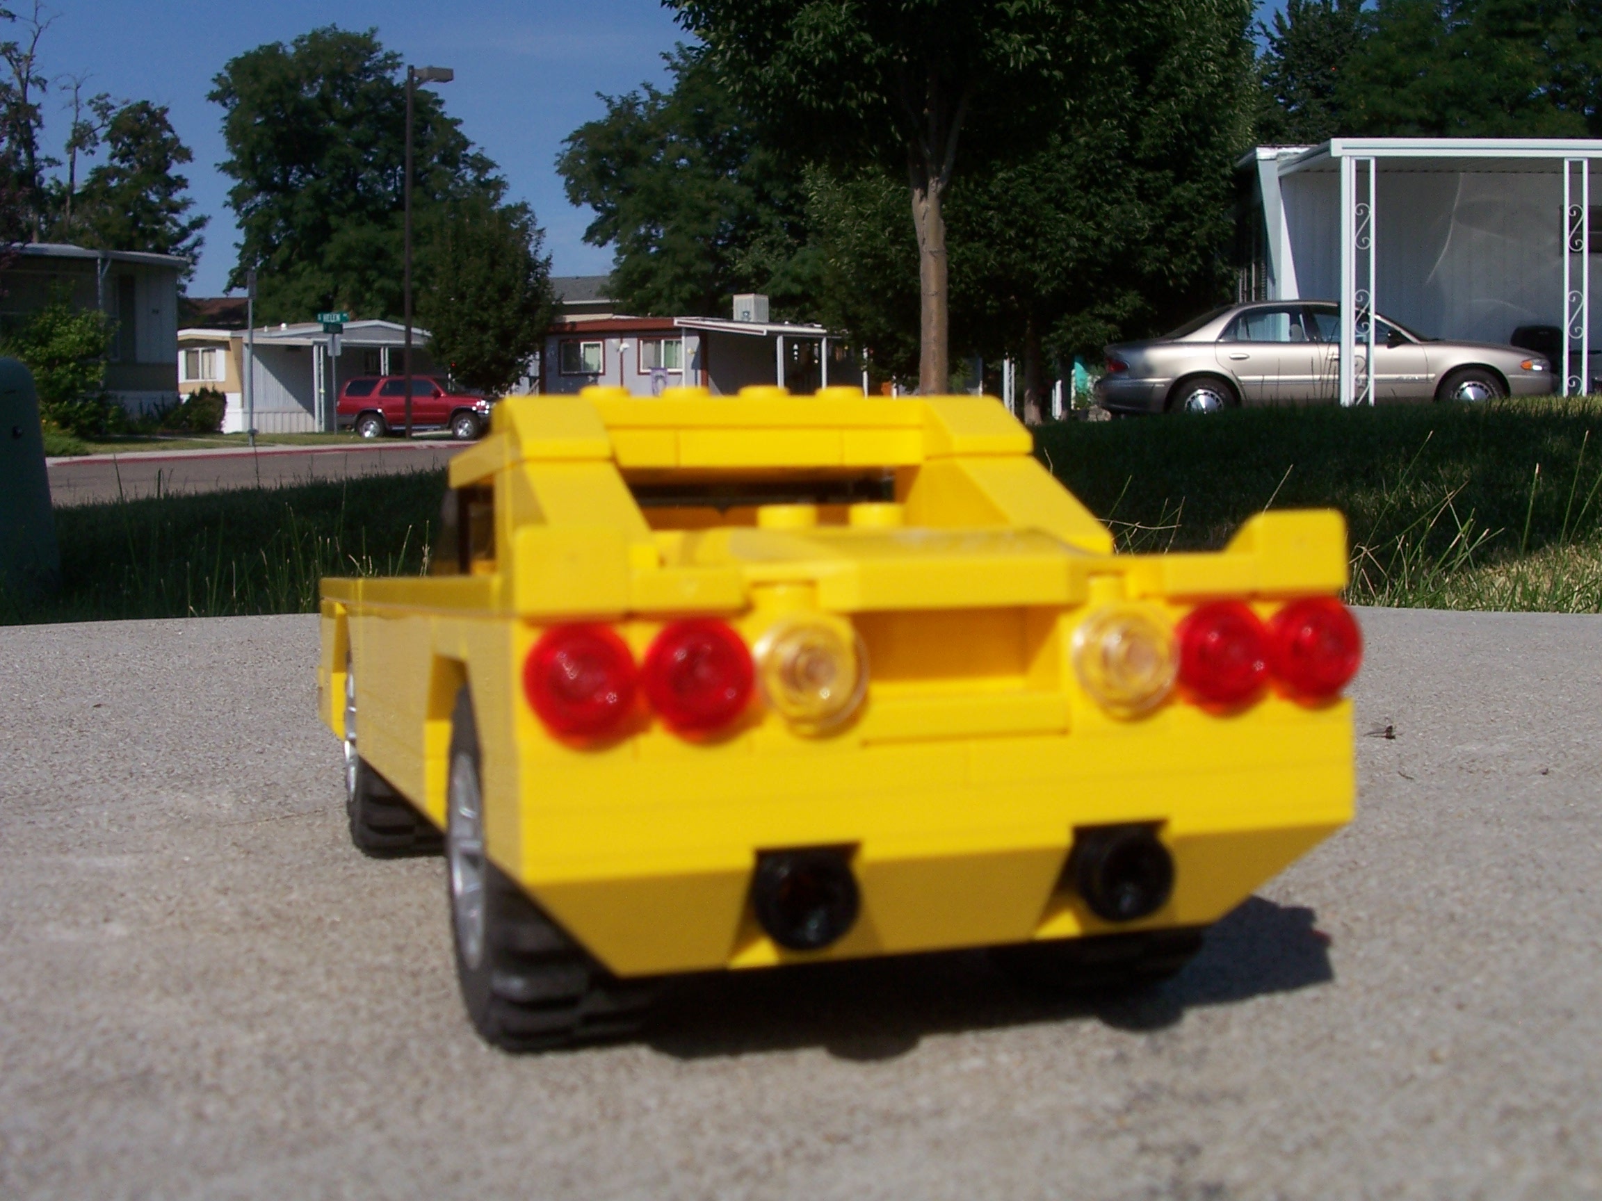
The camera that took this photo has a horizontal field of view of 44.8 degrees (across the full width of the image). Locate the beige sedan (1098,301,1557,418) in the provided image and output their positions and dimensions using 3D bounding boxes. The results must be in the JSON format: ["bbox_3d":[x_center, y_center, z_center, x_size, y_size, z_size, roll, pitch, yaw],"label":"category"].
[{"bbox_3d":[5.530,-2.480,20.800,4.940,1.440,1.850,1,4,8],"label":"beige sedan"}]

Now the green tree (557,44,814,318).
[{"bbox_3d":[-3.591,-12.452,66.000,9.800,12.880,9.200,0,4,0],"label":"green tree"}]

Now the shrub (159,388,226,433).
[{"bbox_3d":[-14.410,-4.473,46.000,1.500,1.100,1.350,0,4,0],"label":"shrub"}]

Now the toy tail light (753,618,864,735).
[{"bbox_3d":[0.001,0.005,0.132,0.008,0.008,0.004,-2,1,-19],"label":"toy tail light"}]

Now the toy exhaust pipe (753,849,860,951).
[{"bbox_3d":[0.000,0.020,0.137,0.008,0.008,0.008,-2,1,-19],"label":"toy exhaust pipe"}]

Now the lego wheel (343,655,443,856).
[{"bbox_3d":[-0.051,0.017,0.249,0.014,0.030,0.030,-2,1,-19],"label":"lego wheel"}]

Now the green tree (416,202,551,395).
[{"bbox_3d":[-9.312,-8.460,57.500,4.000,7.000,4.000,-1,3,-9],"label":"green tree"}]

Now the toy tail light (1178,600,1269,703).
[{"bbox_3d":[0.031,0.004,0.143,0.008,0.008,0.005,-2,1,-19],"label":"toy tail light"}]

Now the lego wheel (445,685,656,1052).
[{"bbox_3d":[-0.020,0.020,0.156,0.014,0.030,0.030,-2,1,-19],"label":"lego wheel"}]

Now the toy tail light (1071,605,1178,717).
[{"bbox_3d":[0.023,0.004,0.141,0.008,0.008,0.005,-2,1,-19],"label":"toy tail light"}]

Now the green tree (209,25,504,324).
[{"bbox_3d":[-17.120,-14.319,75.000,11.300,15.600,11.000,-1,3,-11],"label":"green tree"}]

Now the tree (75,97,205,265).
[{"bbox_3d":[-21.821,-11.106,64.000,5.000,10.710,4.800,0,4,0],"label":"tree"}]

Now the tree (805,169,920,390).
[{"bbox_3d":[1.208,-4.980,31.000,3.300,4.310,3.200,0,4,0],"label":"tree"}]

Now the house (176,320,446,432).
[{"bbox_3d":[-15.841,-7.282,63.000,9.000,3.500,10.000,-1,3,-6],"label":"house"}]

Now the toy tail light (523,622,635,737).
[{"bbox_3d":[-0.014,0.005,0.128,0.008,0.008,0.005,-2,1,-19],"label":"toy tail light"}]

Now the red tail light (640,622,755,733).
[{"bbox_3d":[-0.007,0.005,0.130,0.008,0.008,0.004,-2,1,-19],"label":"red tail light"}]

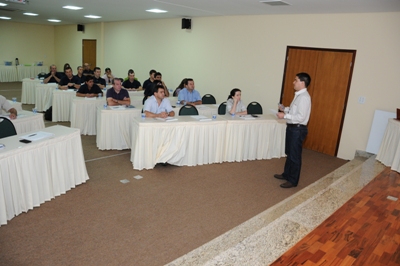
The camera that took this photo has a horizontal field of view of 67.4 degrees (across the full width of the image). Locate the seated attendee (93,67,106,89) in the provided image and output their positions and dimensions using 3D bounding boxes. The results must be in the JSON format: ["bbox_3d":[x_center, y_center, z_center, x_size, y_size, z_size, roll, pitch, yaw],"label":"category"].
[{"bbox_3d":[-2.814,-1.140,8.314,0.550,1.280,0.750,-3,17,-21],"label":"seated attendee"}]

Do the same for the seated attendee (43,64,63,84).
[{"bbox_3d":[-4.613,-1.492,9.491,0.600,1.281,0.780,-3,16,-24],"label":"seated attendee"}]

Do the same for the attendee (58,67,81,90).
[{"bbox_3d":[-3.446,-1.061,7.905,0.570,1.280,0.750,-2,17,-18],"label":"attendee"}]

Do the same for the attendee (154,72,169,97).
[{"bbox_3d":[-1.163,-0.962,8.185,0.600,1.343,0.800,-1,16,-18],"label":"attendee"}]

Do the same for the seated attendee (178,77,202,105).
[{"bbox_3d":[-0.206,-0.536,6.707,0.560,1.290,0.750,-4,17,-23],"label":"seated attendee"}]

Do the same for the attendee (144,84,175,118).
[{"bbox_3d":[-0.792,-0.241,5.667,0.600,1.289,0.800,-3,16,-22],"label":"attendee"}]

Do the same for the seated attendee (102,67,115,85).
[{"bbox_3d":[-3.026,-1.506,9.950,0.550,1.265,0.750,-2,16,-20],"label":"seated attendee"}]

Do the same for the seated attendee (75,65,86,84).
[{"bbox_3d":[-3.821,-1.488,9.675,0.550,1.276,0.750,-3,16,-22],"label":"seated attendee"}]

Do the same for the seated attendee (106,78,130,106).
[{"bbox_3d":[-1.705,-0.469,6.179,0.560,1.280,0.750,-3,17,-21],"label":"seated attendee"}]

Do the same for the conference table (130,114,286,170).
[{"bbox_3d":[0.342,0.101,5.547,2.950,0.770,0.550,-2,17,-18],"label":"conference table"}]

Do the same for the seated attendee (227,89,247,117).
[{"bbox_3d":[0.672,-0.240,5.917,0.500,1.250,0.720,-7,19,-32],"label":"seated attendee"}]

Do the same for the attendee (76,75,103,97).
[{"bbox_3d":[-2.517,-0.699,6.933,0.600,1.220,0.780,-4,17,-23],"label":"attendee"}]

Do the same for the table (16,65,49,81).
[{"bbox_3d":[-7.740,-2.693,13.769,1.350,0.750,0.550,-12,22,-43],"label":"table"}]

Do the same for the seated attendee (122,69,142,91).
[{"bbox_3d":[-2.047,-1.233,9.055,0.600,1.316,0.780,-2,16,-20],"label":"seated attendee"}]

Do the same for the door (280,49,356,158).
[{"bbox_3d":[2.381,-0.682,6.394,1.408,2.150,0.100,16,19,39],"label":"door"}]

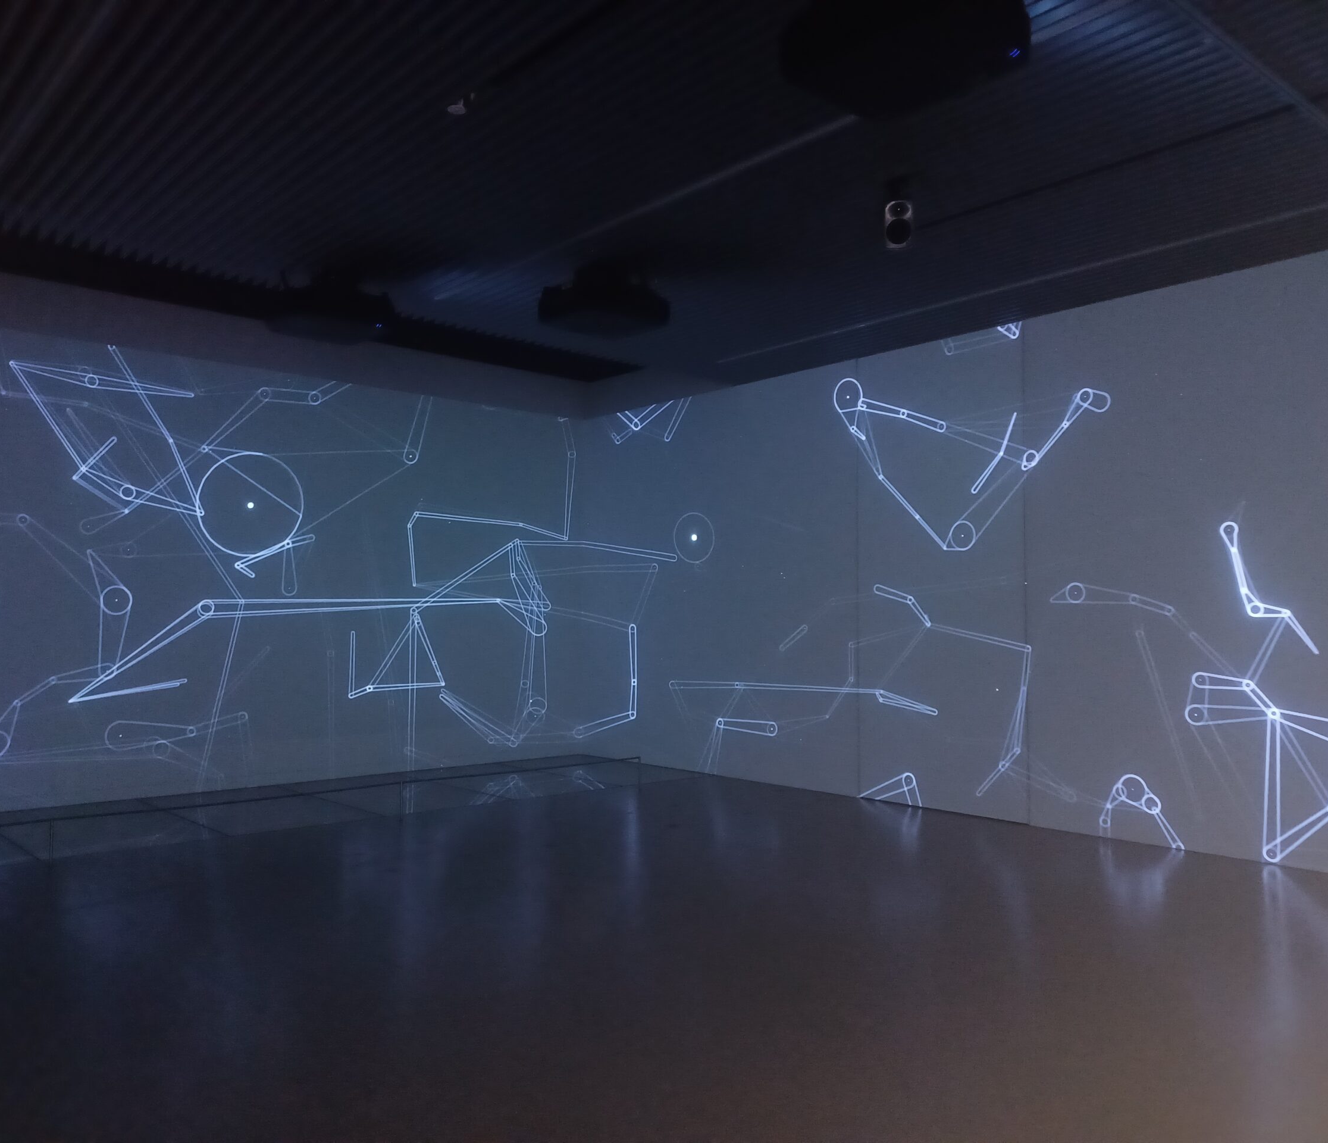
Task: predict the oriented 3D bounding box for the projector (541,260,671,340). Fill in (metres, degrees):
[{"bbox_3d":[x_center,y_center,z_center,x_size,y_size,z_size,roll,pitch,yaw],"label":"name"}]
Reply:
[{"bbox_3d":[-0.364,-1.619,6.668,0.590,0.230,0.560,3,-4,-41],"label":"projector"}]

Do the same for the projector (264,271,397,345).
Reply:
[{"bbox_3d":[-2.066,-1.616,6.818,0.560,0.230,0.590,3,-4,-41],"label":"projector"}]

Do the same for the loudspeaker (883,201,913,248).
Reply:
[{"bbox_3d":[1.148,-1.701,5.400,0.147,0.230,0.140,0,9,12],"label":"loudspeaker"}]

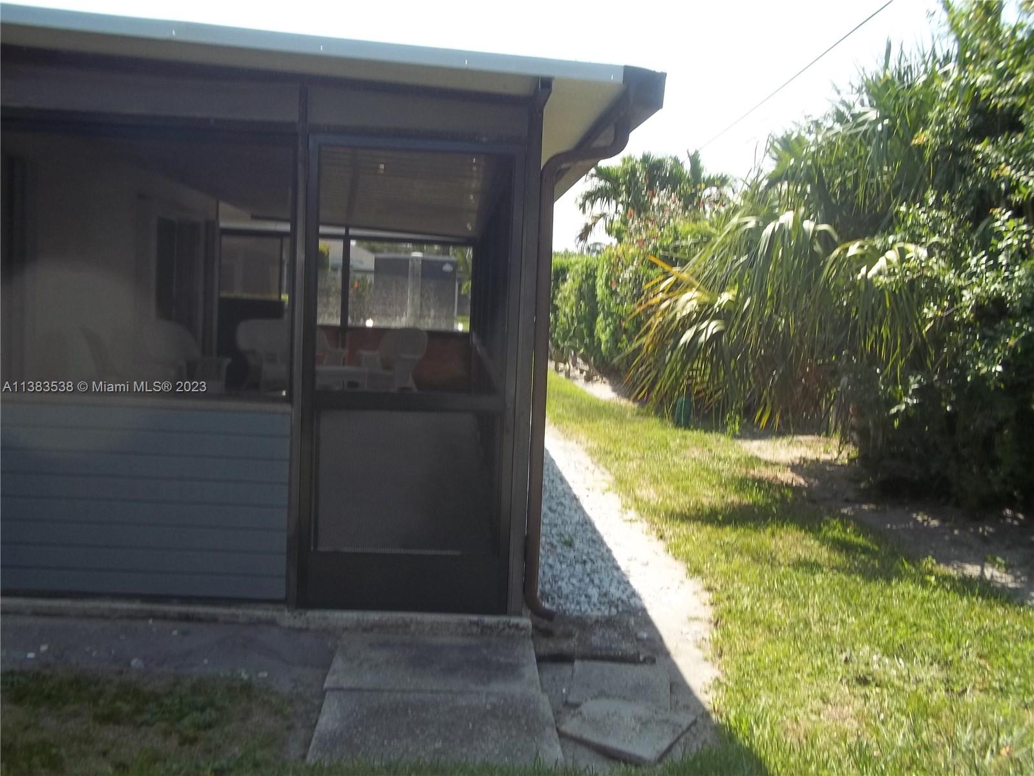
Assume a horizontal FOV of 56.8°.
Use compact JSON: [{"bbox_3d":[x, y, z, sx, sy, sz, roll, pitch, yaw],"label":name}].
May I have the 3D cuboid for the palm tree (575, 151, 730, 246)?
[{"bbox_3d":[2.736,-2.591,20.222,3.300,4.730,3.200,2,5,-4],"label":"palm tree"}]

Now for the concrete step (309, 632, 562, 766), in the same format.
[{"bbox_3d":[-0.304,1.213,3.666,0.838,0.100,1.182,2,5,-4],"label":"concrete step"}]

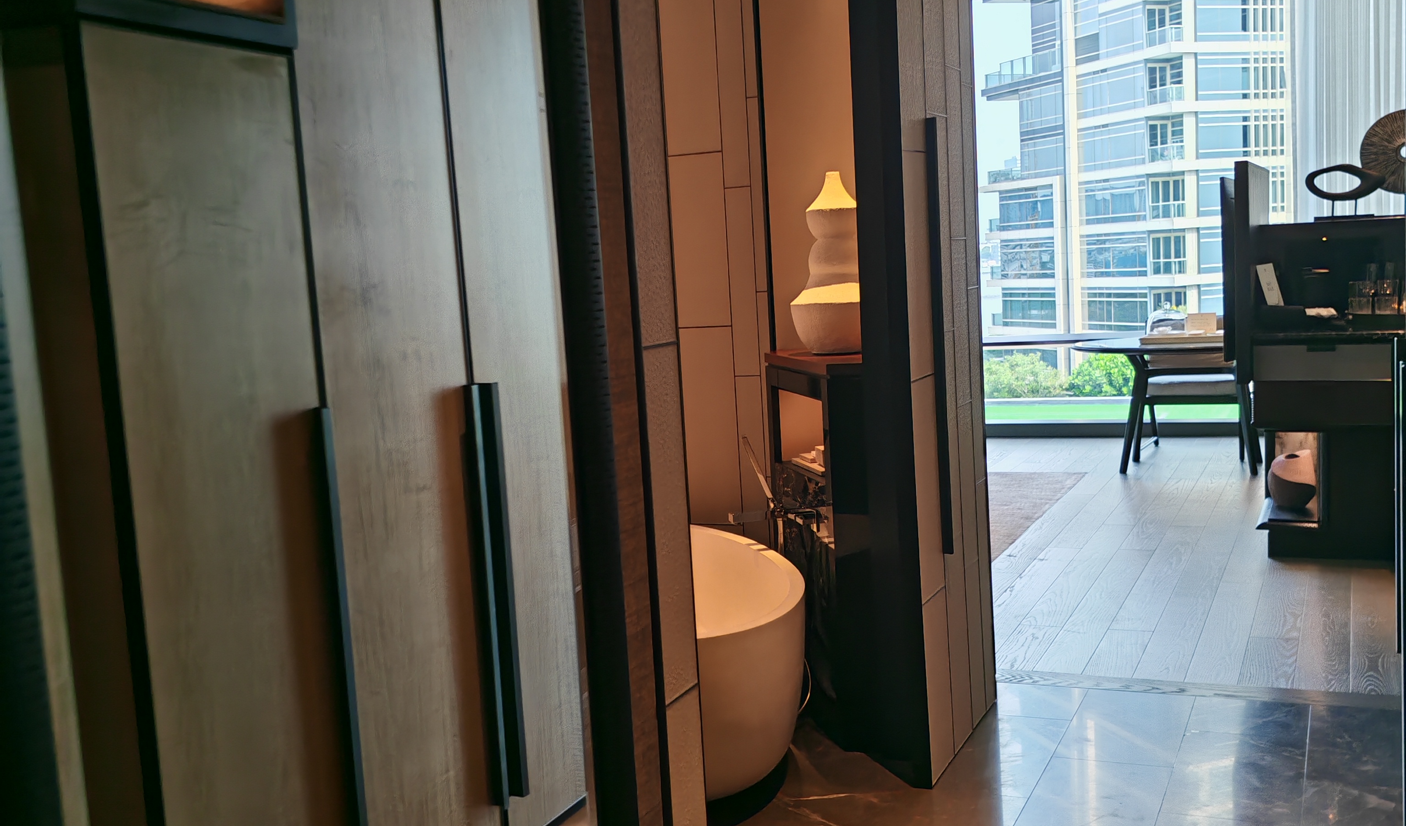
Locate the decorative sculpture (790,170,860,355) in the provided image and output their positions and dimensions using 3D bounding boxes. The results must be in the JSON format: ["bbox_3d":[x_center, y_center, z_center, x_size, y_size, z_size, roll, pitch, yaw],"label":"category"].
[{"bbox_3d":[0.389,-0.434,4.084,0.280,0.525,0.280,-1,6,25],"label":"decorative sculpture"}]

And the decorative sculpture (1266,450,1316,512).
[{"bbox_3d":[2.478,0.280,5.916,0.207,0.241,0.196,-1,6,25],"label":"decorative sculpture"}]

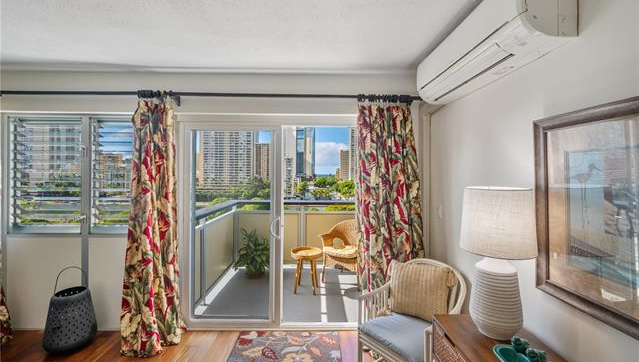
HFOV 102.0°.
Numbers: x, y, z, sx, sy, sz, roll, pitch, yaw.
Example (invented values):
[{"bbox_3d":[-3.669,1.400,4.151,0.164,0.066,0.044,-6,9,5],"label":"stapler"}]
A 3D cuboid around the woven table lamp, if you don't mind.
[{"bbox_3d":[0.936,0.415,1.358,0.332,0.742,0.332,0,1,-2],"label":"woven table lamp"}]

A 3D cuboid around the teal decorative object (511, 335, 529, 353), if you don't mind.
[{"bbox_3d":[0.932,0.756,1.206,0.066,0.066,0.062,0,1,-2],"label":"teal decorative object"}]

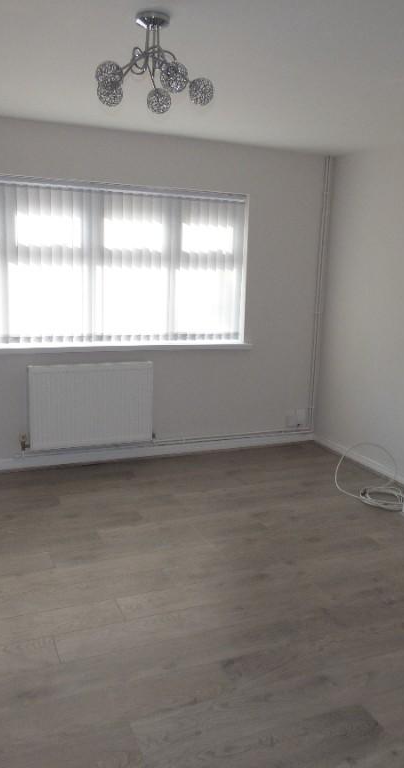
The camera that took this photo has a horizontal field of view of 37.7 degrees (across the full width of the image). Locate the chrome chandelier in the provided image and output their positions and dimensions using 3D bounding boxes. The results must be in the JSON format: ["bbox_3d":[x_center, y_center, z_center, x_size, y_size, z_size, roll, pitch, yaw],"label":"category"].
[{"bbox_3d":[-0.181,-1.175,2.141,0.450,0.295,0.450,-3,13,-21],"label":"chrome chandelier"}]

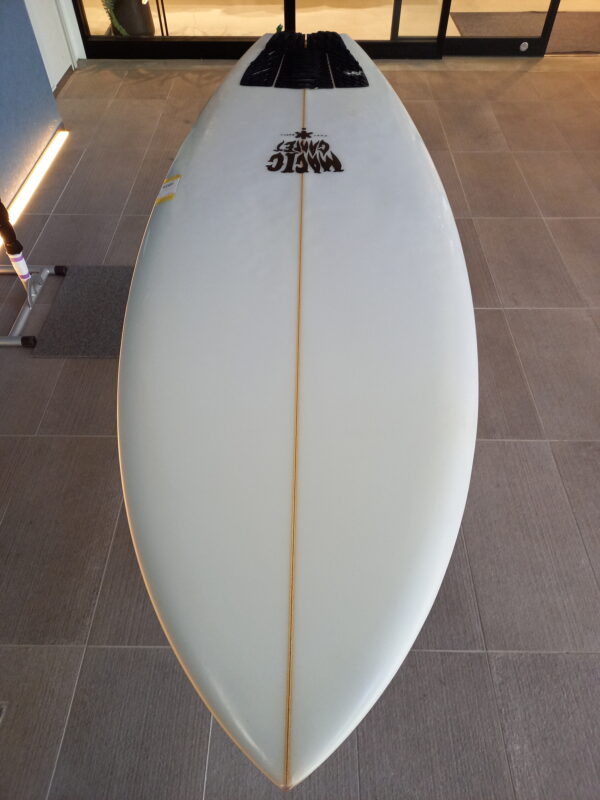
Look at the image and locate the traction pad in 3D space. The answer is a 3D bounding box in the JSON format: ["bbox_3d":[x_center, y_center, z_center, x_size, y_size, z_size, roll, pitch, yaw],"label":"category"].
[{"bbox_3d":[0.014,-0.888,1.500,0.315,0.037,0.285,1,51,0],"label":"traction pad"}]

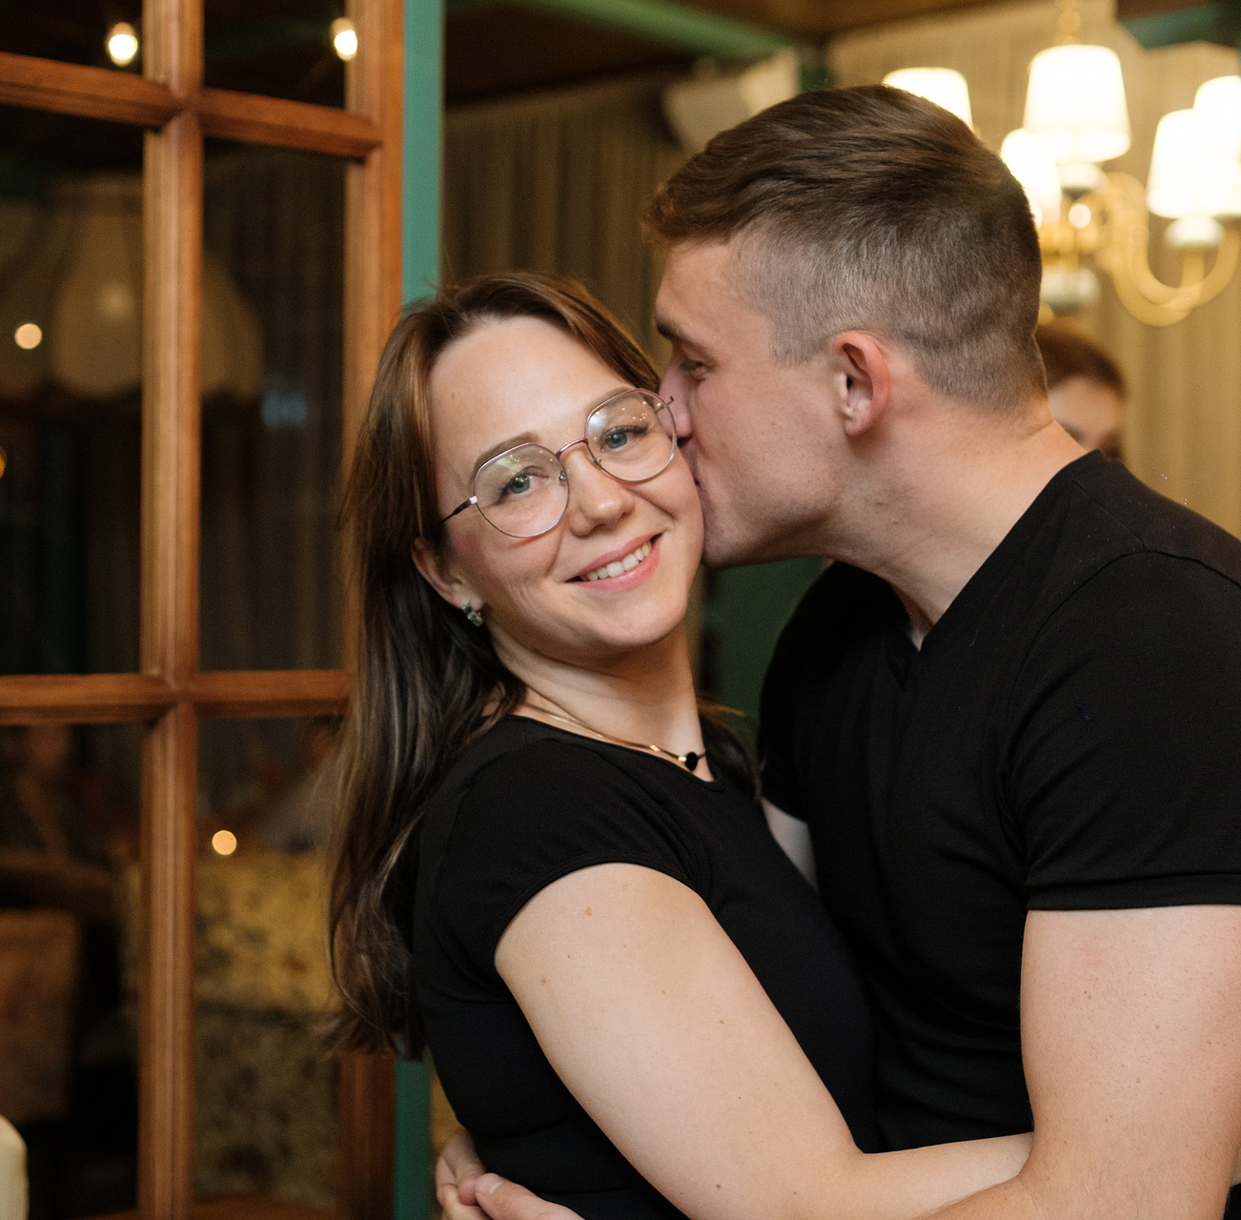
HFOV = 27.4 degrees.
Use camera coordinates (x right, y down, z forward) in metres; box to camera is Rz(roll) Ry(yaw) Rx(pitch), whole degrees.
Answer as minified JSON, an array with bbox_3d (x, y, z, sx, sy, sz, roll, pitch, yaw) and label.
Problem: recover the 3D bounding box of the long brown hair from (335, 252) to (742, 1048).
[{"bbox_3d":[-0.050,0.032,1.480,0.235,0.455,0.225,1,0,-24],"label":"long brown hair"}]

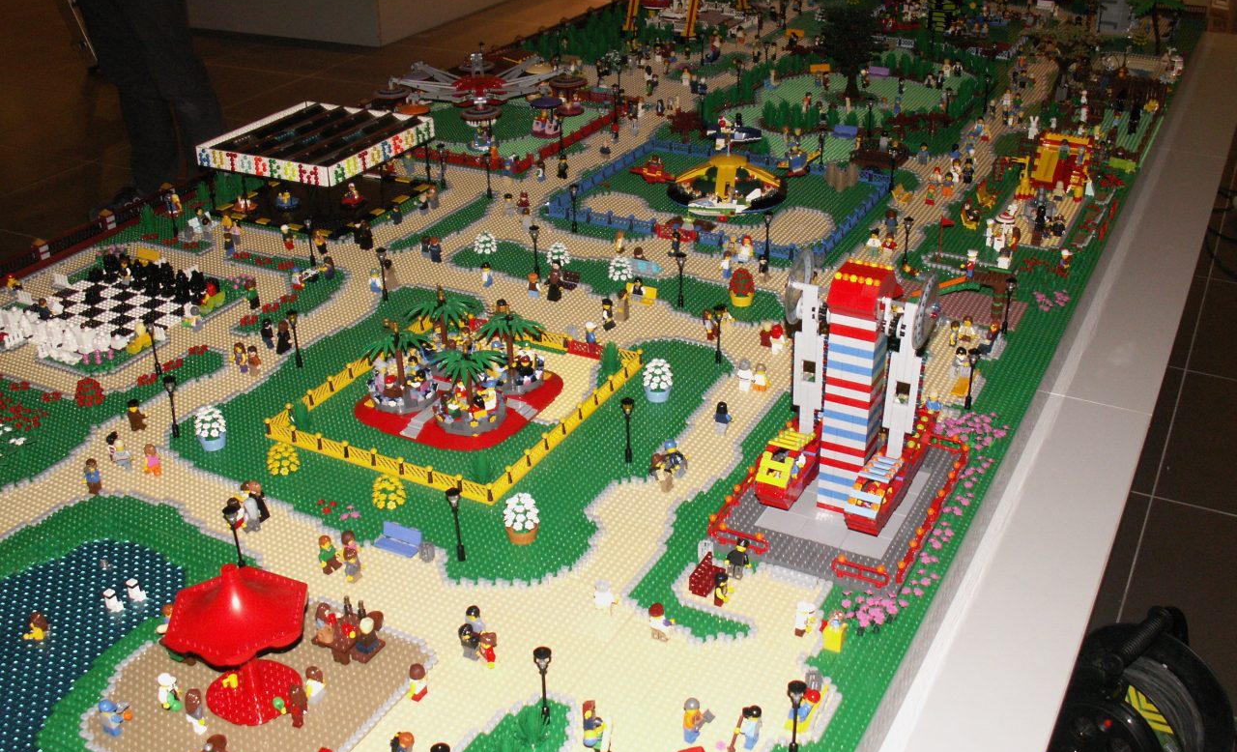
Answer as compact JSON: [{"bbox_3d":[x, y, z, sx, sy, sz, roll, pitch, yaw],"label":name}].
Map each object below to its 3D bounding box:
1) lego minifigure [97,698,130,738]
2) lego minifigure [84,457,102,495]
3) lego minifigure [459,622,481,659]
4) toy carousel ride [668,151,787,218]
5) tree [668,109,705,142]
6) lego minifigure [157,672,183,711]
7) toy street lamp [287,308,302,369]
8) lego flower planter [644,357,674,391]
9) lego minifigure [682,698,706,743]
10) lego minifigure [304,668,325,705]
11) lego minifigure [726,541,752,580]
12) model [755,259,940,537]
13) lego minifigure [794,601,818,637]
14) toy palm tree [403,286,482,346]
[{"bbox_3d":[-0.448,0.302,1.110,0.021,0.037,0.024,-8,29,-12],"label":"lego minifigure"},{"bbox_3d":[-0.590,0.113,1.403,0.025,0.042,0.017,-2,28,-2],"label":"lego minifigure"},{"bbox_3d":[-0.141,0.251,1.184,0.024,0.041,0.016,13,32,25],"label":"lego minifigure"},{"bbox_3d":[0.197,-0.367,2.253,0.220,0.078,0.220,-1,29,1],"label":"toy carousel ride"},{"bbox_3d":[0.134,-0.490,2.484,0.072,0.061,0.072,-1,28,0],"label":"tree"},{"bbox_3d":[-0.401,0.283,1.118,0.019,0.042,0.024,13,32,25],"label":"lego minifigure"},{"bbox_3d":[-0.440,-0.050,1.704,0.016,0.081,0.016,13,32,25],"label":"toy street lamp"},{"bbox_3d":[0.051,0.003,1.610,0.040,0.056,0.040,-1,29,1],"label":"lego flower planter"},{"bbox_3d":[0.063,0.290,1.050,0.019,0.042,0.024,13,31,25],"label":"lego minifigure"},{"bbox_3d":[-0.268,0.271,1.100,0.017,0.036,0.024,13,31,25],"label":"lego minifigure"},{"bbox_3d":[0.122,0.189,1.284,0.026,0.042,0.017,13,32,25],"label":"lego minifigure"},{"bbox_3d":[0.245,0.011,1.304,0.156,0.282,0.208,13,31,24],"label":"model"},{"bbox_3d":[0.175,0.226,1.168,0.020,0.042,0.025,13,31,24],"label":"lego minifigure"},{"bbox_3d":[-0.227,-0.070,1.632,0.095,0.090,0.095,0,28,0],"label":"toy palm tree"}]

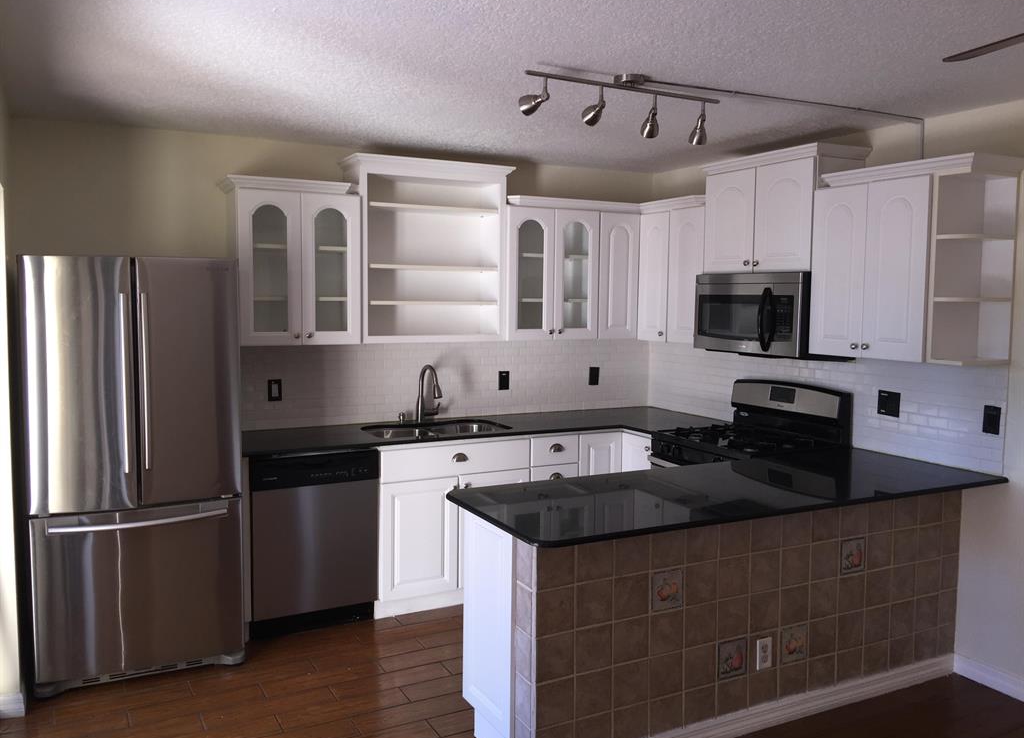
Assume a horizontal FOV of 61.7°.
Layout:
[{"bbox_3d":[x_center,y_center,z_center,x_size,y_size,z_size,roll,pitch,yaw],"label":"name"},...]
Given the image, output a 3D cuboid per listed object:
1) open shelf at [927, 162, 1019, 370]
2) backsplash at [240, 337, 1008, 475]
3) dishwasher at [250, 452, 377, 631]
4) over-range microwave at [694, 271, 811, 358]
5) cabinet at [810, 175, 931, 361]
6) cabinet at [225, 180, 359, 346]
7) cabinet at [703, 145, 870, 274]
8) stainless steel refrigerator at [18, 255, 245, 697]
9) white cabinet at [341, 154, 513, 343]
[{"bbox_3d":[1.876,-0.416,3.480,0.315,0.802,0.175,-2,5,-27],"label":"open shelf"},{"bbox_3d":[0.281,0.155,4.022,2.690,0.455,2.467,-2,5,-27],"label":"backsplash"},{"bbox_3d":[-1.071,0.814,4.395,0.612,0.870,0.615,-2,5,-27],"label":"dishwasher"},{"bbox_3d":[1.327,-0.275,4.365,0.417,0.414,0.751,-2,5,-27],"label":"over-range microwave"},{"bbox_3d":[1.690,-0.433,3.827,0.327,0.766,0.612,-2,5,-27],"label":"cabinet"},{"bbox_3d":[-1.123,-0.530,4.363,0.643,0.804,0.367,-2,5,-27],"label":"cabinet"},{"bbox_3d":[1.369,-0.780,4.394,0.360,0.580,0.795,-2,5,-27],"label":"cabinet"},{"bbox_3d":[-1.707,0.404,3.870,0.814,1.777,0.784,-2,5,-27],"label":"stainless steel refrigerator"},{"bbox_3d":[-0.464,-0.628,4.697,0.889,0.956,0.367,-2,5,-27],"label":"white cabinet"}]

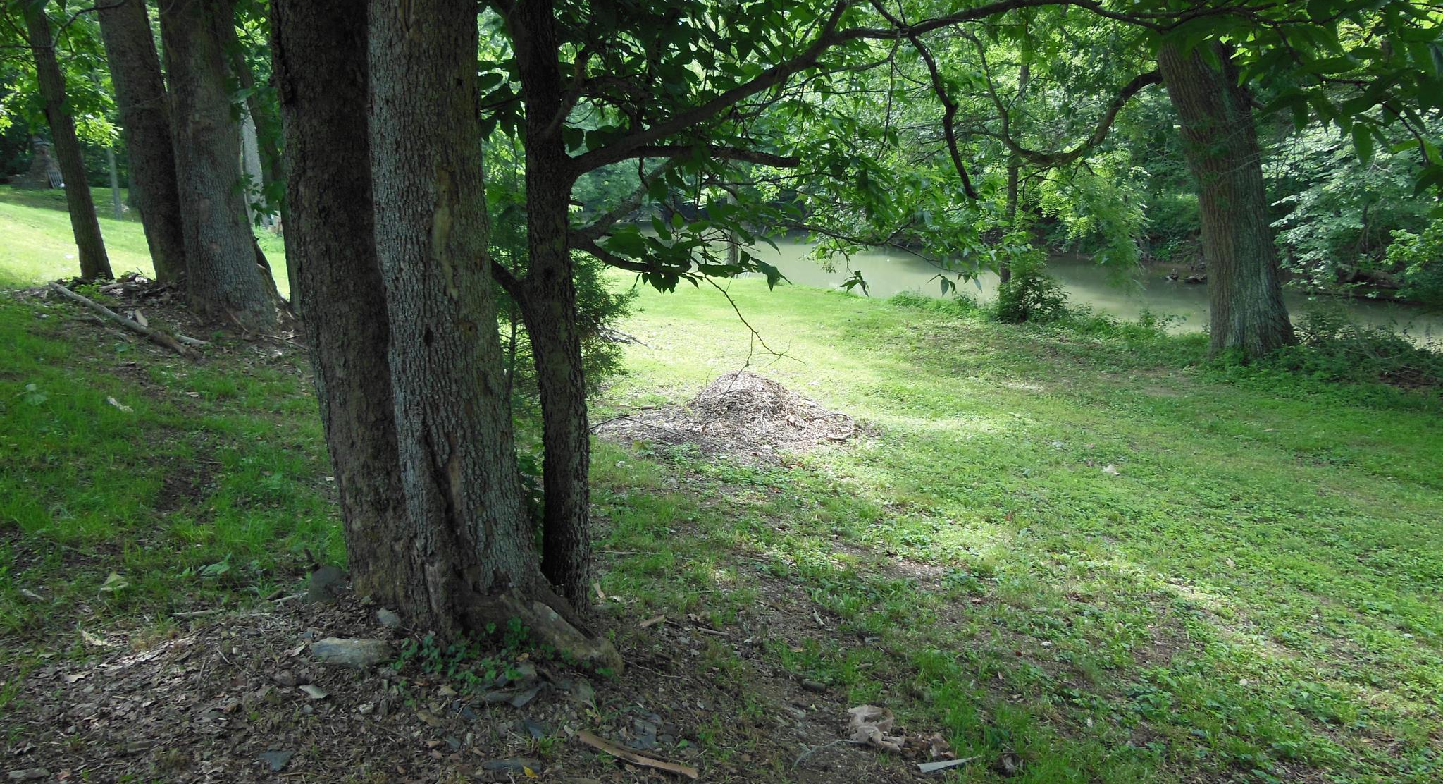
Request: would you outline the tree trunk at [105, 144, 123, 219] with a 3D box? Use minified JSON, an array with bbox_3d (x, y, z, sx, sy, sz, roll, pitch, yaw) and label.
[{"bbox_3d":[-15.714,-5.447,27.000,0.240,1.850,0.230,-5,13,-22],"label":"tree trunk"}]

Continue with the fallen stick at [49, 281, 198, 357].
[{"bbox_3d":[-4.969,-0.626,8.550,2.640,0.130,0.140,18,21,35],"label":"fallen stick"}]

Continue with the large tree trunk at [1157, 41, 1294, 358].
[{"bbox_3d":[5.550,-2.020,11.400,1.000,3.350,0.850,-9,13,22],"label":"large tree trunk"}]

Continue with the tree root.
[{"bbox_3d":[-0.565,0.765,3.420,0.470,0.220,0.270,-2,12,-9],"label":"tree root"}]

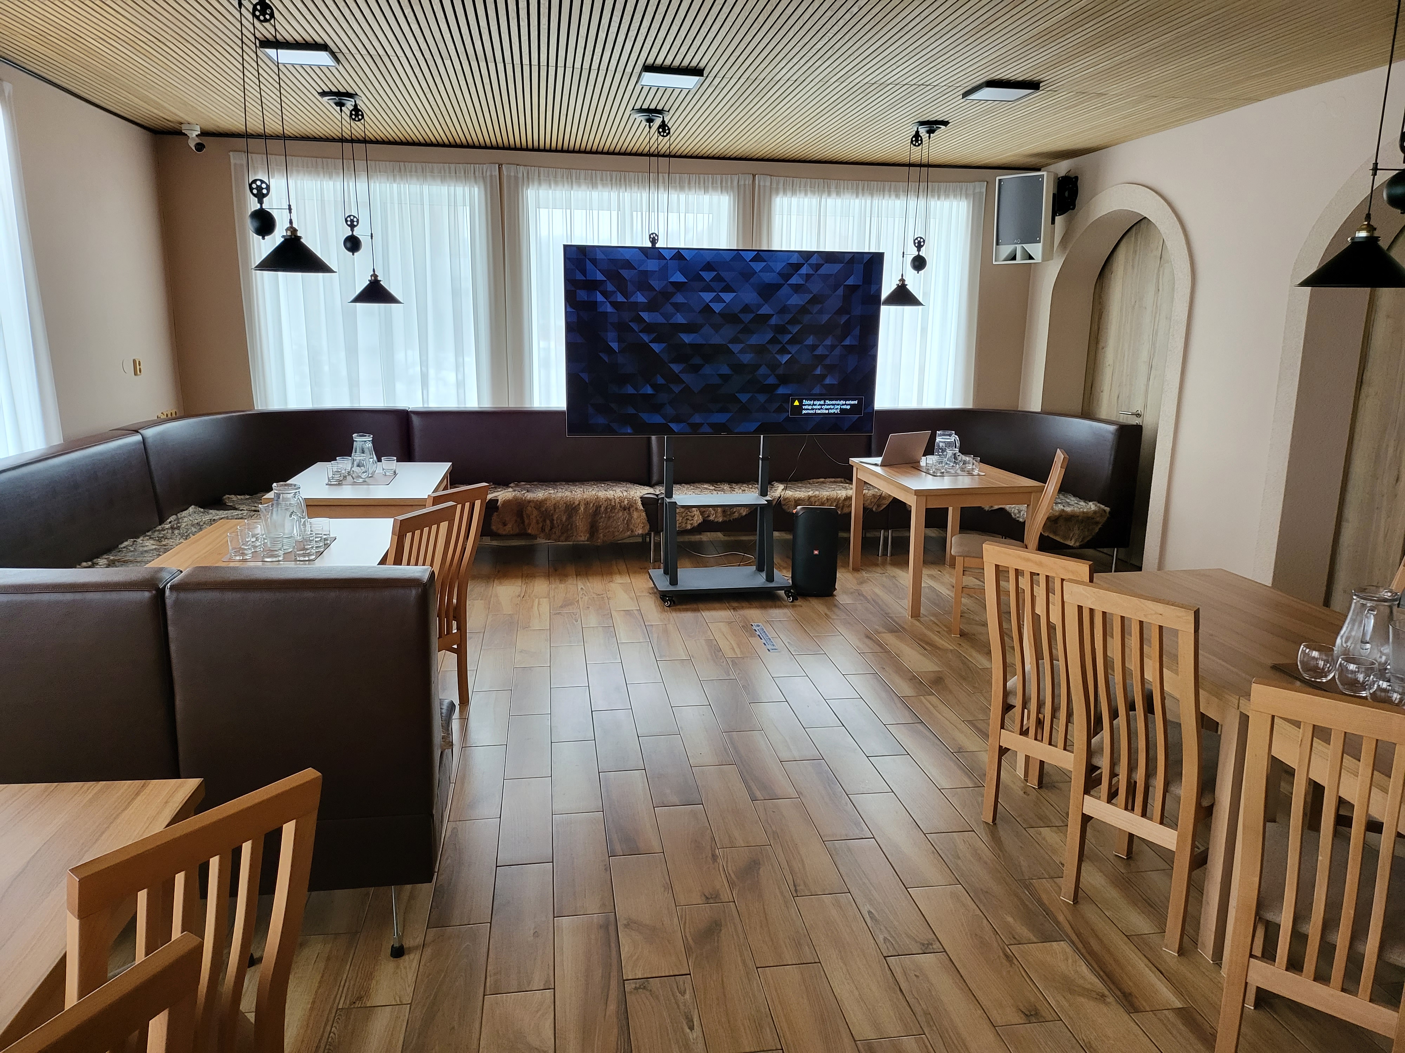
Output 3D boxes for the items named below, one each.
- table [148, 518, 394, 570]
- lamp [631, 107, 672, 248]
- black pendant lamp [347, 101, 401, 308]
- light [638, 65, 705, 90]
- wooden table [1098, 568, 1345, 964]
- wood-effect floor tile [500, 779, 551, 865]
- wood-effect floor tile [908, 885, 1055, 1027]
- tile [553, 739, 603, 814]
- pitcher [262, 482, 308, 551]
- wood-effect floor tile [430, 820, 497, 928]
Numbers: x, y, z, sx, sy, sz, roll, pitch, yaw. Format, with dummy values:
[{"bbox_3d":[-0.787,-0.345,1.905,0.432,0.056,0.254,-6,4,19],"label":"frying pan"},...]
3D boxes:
[{"bbox_3d":[-1.701,0.470,3.997,0.850,0.755,1.300,-1,12,-9],"label":"table"},{"bbox_3d":[-0.240,-1.904,5.798,0.374,1.080,0.310,-1,12,-9],"label":"lamp"},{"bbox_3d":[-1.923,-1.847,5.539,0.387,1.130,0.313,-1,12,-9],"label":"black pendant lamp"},{"bbox_3d":[-0.158,-2.167,4.699,0.280,0.035,0.280,-1,12,-9],"label":"light"},{"bbox_3d":[1.696,0.672,3.224,0.890,0.755,1.247,-1,12,-9],"label":"wooden table"},{"bbox_3d":[-0.604,1.003,3.341,0.176,0.010,0.600,-1,12,-9],"label":"wood-effect floor tile"},{"bbox_3d":[0.750,1.163,2.674,0.173,0.010,0.599,-1,12,-9],"label":"wood-effect floor tile"},{"bbox_3d":[-0.479,0.943,3.688,0.173,0.010,0.600,-1,12,-9],"label":"tile"},{"bbox_3d":[-1.715,-0.043,3.977,0.168,0.255,0.138,2,12,6],"label":"pitcher"},{"bbox_3d":[-0.732,1.066,3.030,0.176,0.010,0.600,-1,12,-9],"label":"wood-effect floor tile"}]

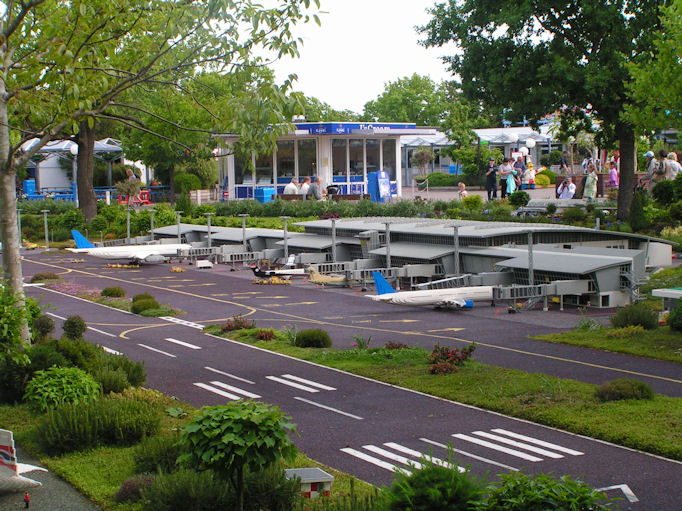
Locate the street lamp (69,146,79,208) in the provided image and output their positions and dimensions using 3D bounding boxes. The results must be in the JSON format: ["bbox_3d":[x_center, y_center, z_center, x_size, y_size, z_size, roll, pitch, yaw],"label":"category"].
[{"bbox_3d":[-10.682,-3.101,52.894,0.400,2.700,0.400,-1,4,0],"label":"street lamp"}]

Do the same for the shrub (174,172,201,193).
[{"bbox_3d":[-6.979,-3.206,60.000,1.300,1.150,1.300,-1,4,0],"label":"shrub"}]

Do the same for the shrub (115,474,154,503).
[{"bbox_3d":[-1.014,1.152,6.509,0.210,0.130,0.200,-1,4,0],"label":"shrub"}]

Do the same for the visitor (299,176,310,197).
[{"bbox_3d":[-1.254,-2.140,45.957,0.500,1.250,0.700,1,5,37],"label":"visitor"}]

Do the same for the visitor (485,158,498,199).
[{"bbox_3d":[6.159,-3.130,54.000,0.560,1.730,0.420,-1,4,7],"label":"visitor"}]

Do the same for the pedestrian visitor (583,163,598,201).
[{"bbox_3d":[9.170,-2.683,48.500,0.500,1.500,0.440,-3,4,-24],"label":"pedestrian visitor"}]

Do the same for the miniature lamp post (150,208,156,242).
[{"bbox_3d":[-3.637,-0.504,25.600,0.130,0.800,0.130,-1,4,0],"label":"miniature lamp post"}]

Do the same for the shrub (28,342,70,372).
[{"bbox_3d":[-2.330,0.839,10.550,0.360,0.300,0.340,-1,4,0],"label":"shrub"}]

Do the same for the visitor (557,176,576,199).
[{"bbox_3d":[7.428,-2.078,43.470,0.600,1.040,0.600,0,4,14],"label":"visitor"}]

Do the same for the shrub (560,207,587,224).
[{"bbox_3d":[5.817,-1.000,33.015,0.620,0.430,0.600,-1,4,0],"label":"shrub"}]

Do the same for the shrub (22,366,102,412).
[{"bbox_3d":[-2.002,0.952,9.450,0.560,0.290,0.500,-1,4,0],"label":"shrub"}]

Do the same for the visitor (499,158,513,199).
[{"bbox_3d":[6.856,-3.188,55.000,0.500,1.660,0.480,-5,5,-41],"label":"visitor"}]

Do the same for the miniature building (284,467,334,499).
[{"bbox_3d":[-0.157,1.136,6.589,0.205,0.110,0.210,-3,4,-21],"label":"miniature building"}]

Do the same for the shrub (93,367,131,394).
[{"bbox_3d":[-1.730,0.943,9.950,0.290,0.220,0.280,-1,4,0],"label":"shrub"}]

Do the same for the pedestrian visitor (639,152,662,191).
[{"bbox_3d":[9.355,-2.262,39.953,0.500,1.740,0.520,-1,4,6],"label":"pedestrian visitor"}]

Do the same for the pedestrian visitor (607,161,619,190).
[{"bbox_3d":[9.060,-2.385,43.953,0.380,1.550,0.460,-2,4,-9],"label":"pedestrian visitor"}]

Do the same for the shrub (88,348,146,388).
[{"bbox_3d":[-1.703,0.853,10.056,0.420,0.290,0.400,-1,4,0],"label":"shrub"}]

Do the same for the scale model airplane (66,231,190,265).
[{"bbox_3d":[-3.715,-0.159,23.373,2.270,0.620,1.950,-3,4,-25],"label":"scale model airplane"}]

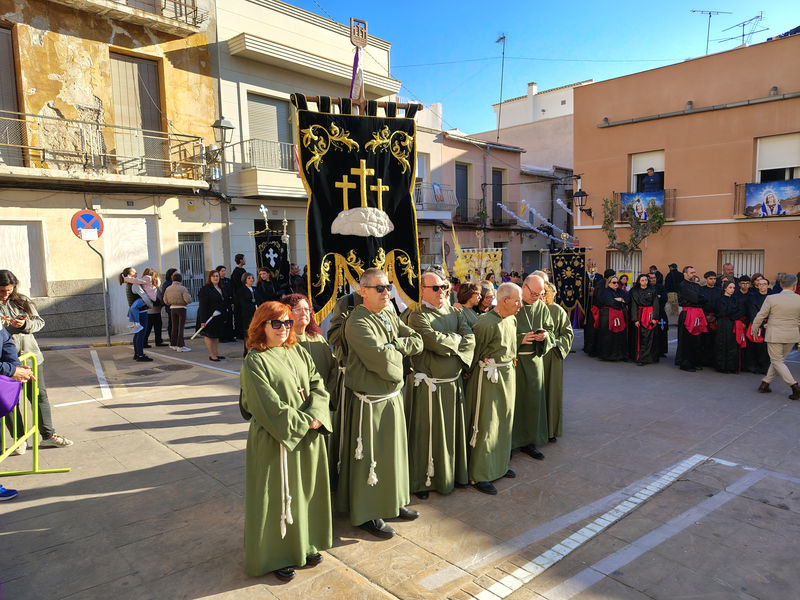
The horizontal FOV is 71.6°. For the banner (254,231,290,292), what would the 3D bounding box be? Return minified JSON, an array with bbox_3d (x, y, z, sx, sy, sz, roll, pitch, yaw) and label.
[{"bbox_3d":[-2.608,-0.754,11.300,0.680,1.300,0.100,-3,6,-19],"label":"banner"}]

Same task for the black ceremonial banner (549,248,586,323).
[{"bbox_3d":[3.241,-0.270,10.700,0.720,1.420,0.100,1,6,21],"label":"black ceremonial banner"}]

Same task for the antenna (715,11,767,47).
[{"bbox_3d":[10.883,-8.583,17.600,0.550,1.000,1.400,-4,6,-27],"label":"antenna"}]

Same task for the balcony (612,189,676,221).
[{"bbox_3d":[7.525,-2.913,17.100,1.750,0.950,0.400,4,7,44],"label":"balcony"}]

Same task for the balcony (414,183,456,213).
[{"bbox_3d":[1.218,-3.566,19.300,1.750,1.000,0.550,-5,7,-40],"label":"balcony"}]

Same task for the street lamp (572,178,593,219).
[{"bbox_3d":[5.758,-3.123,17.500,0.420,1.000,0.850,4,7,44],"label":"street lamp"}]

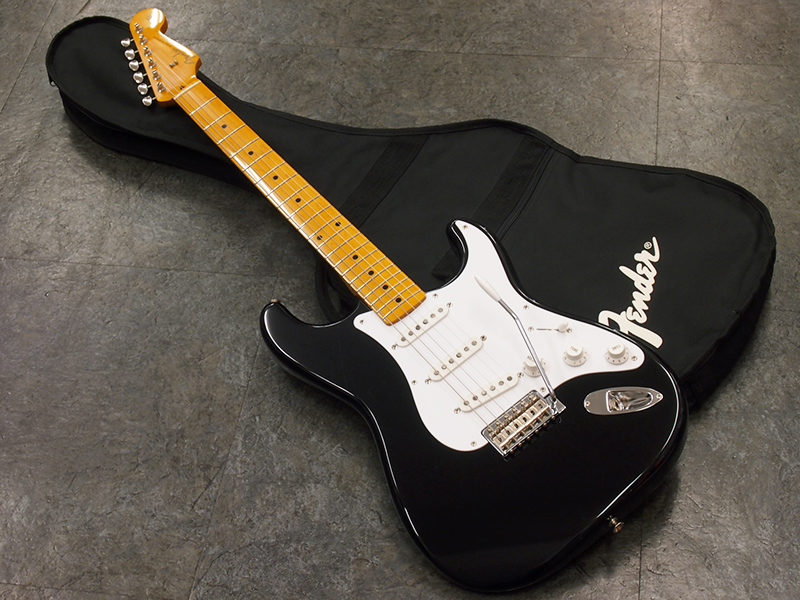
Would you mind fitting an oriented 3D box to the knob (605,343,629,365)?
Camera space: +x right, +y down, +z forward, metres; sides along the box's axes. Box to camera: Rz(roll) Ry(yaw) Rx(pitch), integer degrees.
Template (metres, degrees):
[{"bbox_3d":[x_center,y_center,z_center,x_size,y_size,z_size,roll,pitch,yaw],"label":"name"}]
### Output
[{"bbox_3d":[0.227,0.054,1.500,0.025,0.014,0.025,-6,56,9],"label":"knob"}]

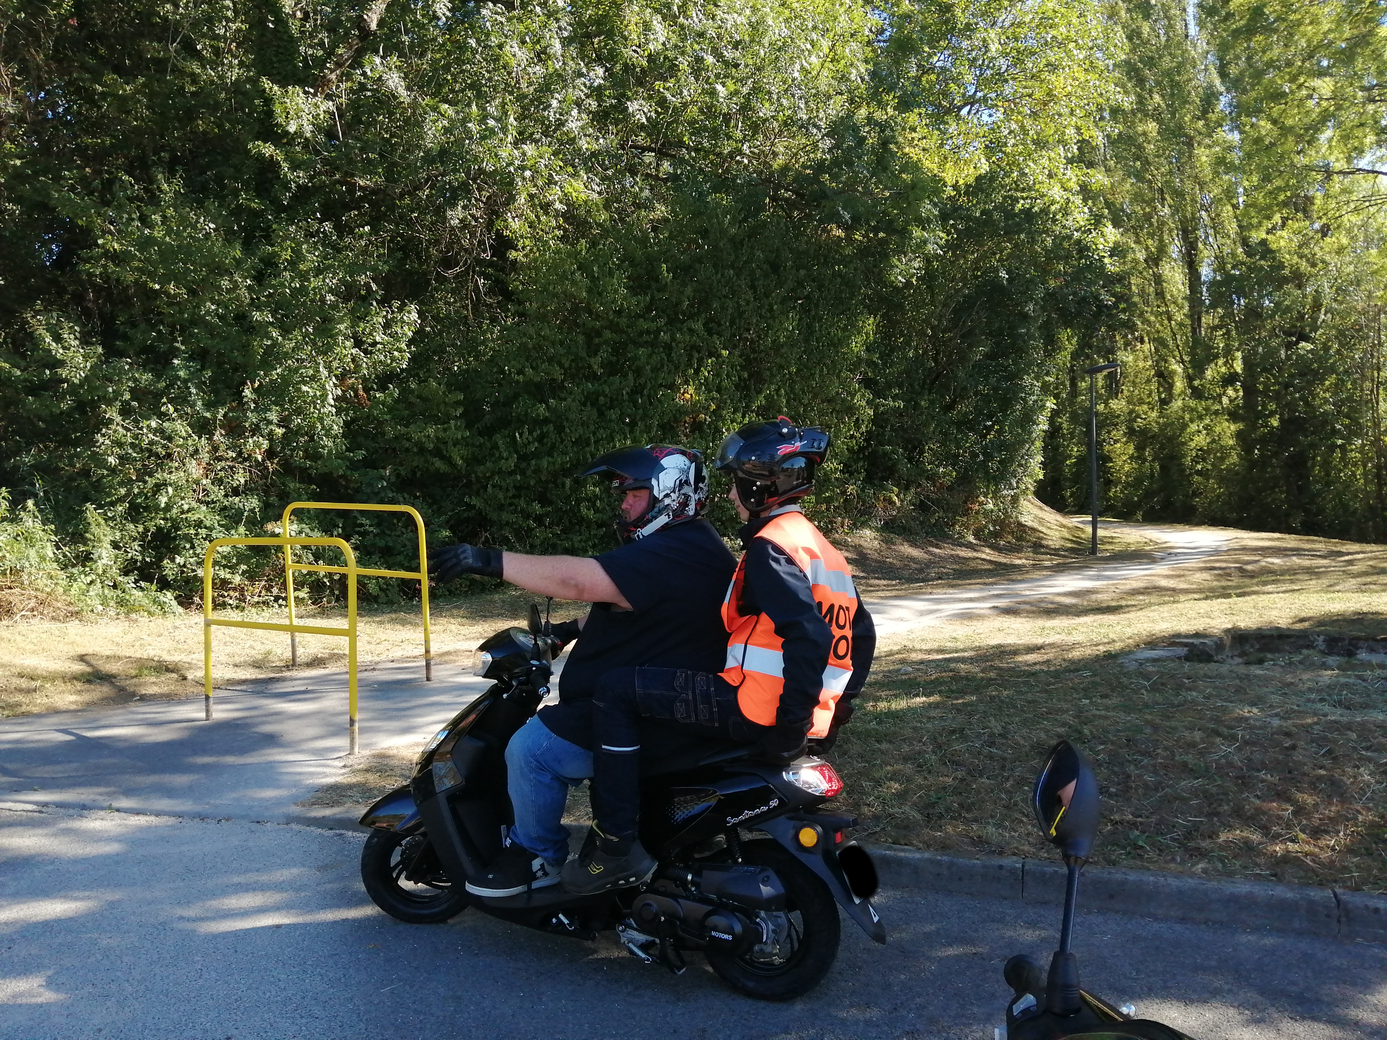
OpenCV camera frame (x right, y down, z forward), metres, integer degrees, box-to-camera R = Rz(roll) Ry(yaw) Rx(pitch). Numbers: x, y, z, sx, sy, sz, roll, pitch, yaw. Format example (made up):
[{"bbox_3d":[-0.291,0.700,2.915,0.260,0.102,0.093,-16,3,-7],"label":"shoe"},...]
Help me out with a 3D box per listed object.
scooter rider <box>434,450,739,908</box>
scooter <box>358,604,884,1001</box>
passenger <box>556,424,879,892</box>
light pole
[{"bbox_3d":[-0.264,0.462,3.221,0.930,1.380,0.660,-1,0,26],"label":"scooter rider"},{"bbox_3d":[-0.318,0.819,3.281,1.870,1.120,0.700,-1,0,26],"label":"scooter"},{"bbox_3d":[0.085,0.403,3.080,0.860,1.380,0.600,-1,0,26],"label":"passenger"},{"bbox_3d":[9.227,-1.369,23.500,0.850,4.380,0.400,-1,0,23],"label":"light pole"}]

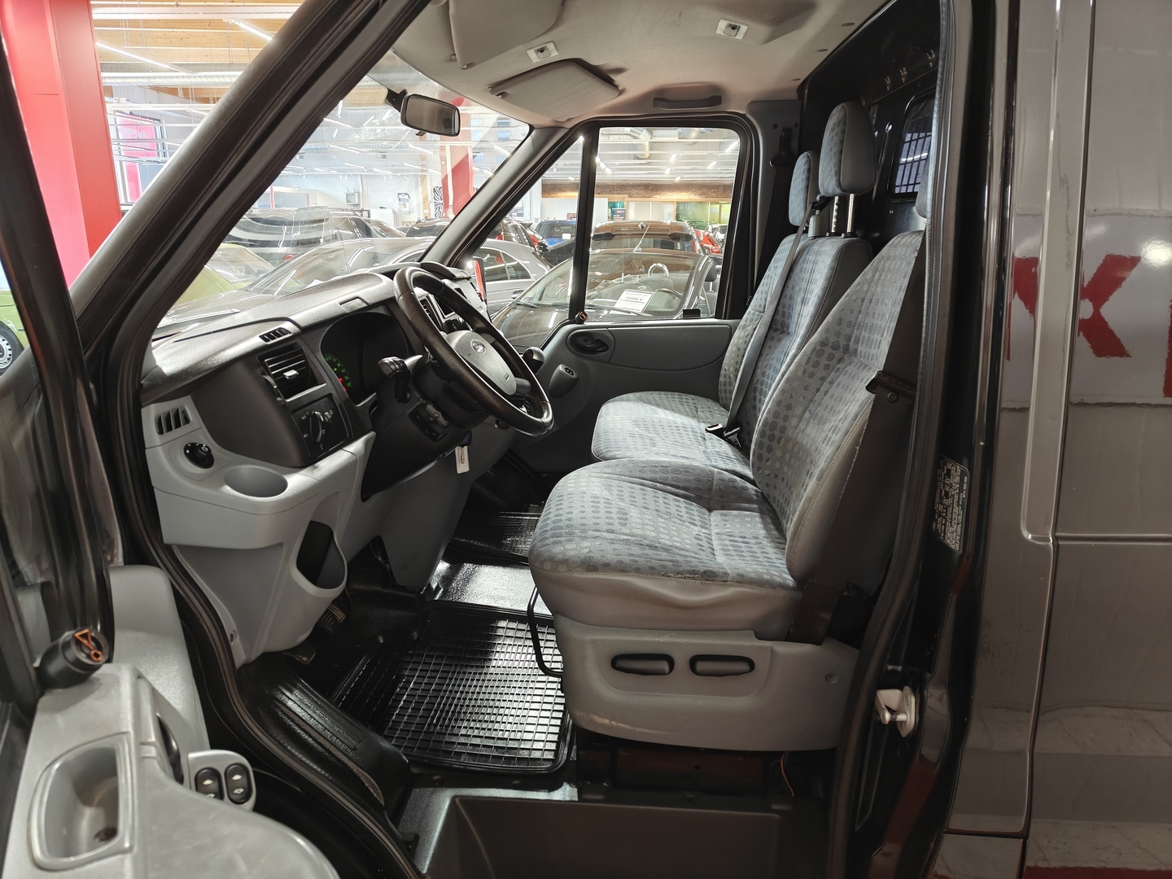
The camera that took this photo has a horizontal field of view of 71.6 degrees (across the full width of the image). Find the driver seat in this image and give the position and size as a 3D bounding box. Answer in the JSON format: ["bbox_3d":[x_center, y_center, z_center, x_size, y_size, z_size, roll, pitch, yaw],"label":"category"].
[{"bbox_3d":[0.282,-0.055,1.464,0.780,1.046,0.530,0,14,2],"label":"driver seat"}]

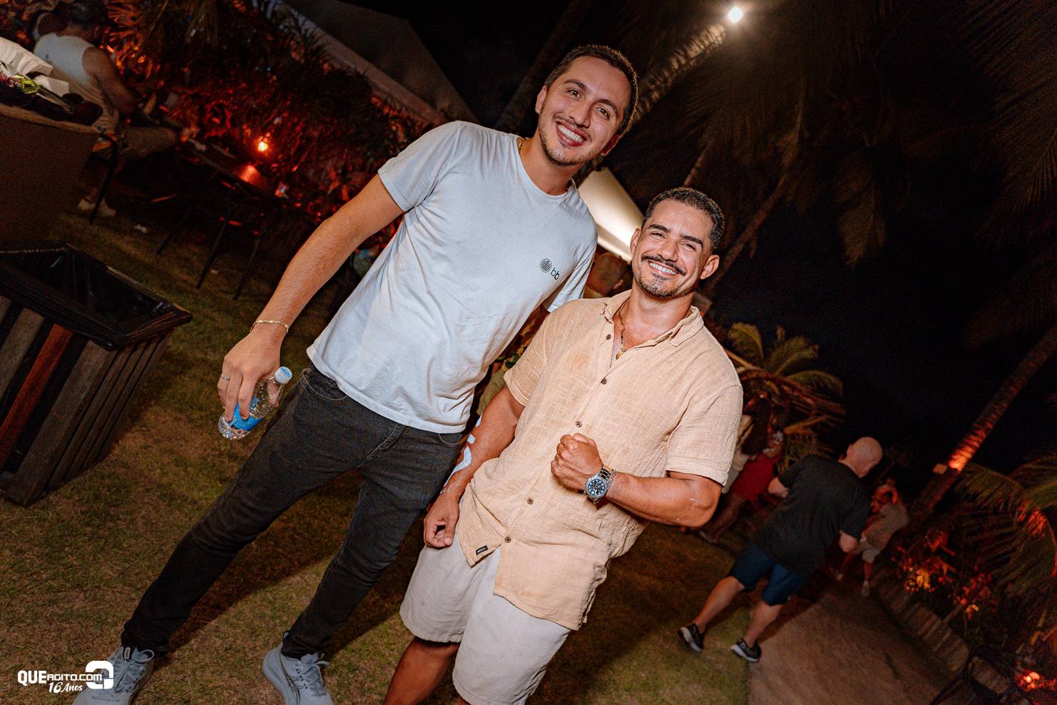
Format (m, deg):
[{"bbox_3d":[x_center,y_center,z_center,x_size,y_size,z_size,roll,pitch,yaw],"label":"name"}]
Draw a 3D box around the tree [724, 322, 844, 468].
[{"bbox_3d":[3.058,0.877,9.045,2.250,2.600,2.200,36,7,18],"label":"tree"}]

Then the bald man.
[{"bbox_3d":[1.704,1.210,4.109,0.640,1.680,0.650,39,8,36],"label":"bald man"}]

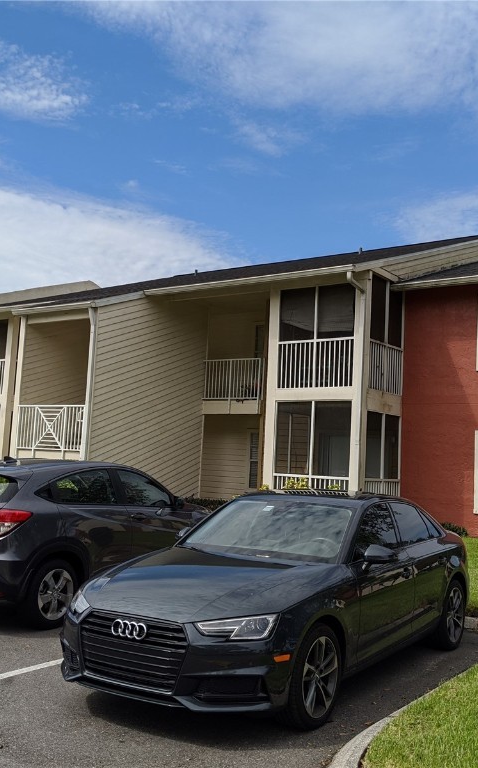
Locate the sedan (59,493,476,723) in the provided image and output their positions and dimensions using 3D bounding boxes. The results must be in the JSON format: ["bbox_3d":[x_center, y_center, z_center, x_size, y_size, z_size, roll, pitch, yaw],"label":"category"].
[{"bbox_3d":[0.574,1.641,6.834,1.910,1.420,4.730,-1,-7,32],"label":"sedan"}]

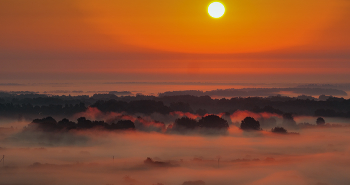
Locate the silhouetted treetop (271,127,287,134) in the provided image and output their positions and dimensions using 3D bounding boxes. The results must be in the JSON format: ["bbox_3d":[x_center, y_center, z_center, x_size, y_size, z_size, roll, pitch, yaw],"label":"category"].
[{"bbox_3d":[88.780,33.130,1461.240,13.600,6.800,11.600,0,0,0],"label":"silhouetted treetop"}]

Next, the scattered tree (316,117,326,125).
[{"bbox_3d":[141.820,29.580,1667.880,9.200,10.700,9.200,0,0,0],"label":"scattered tree"}]

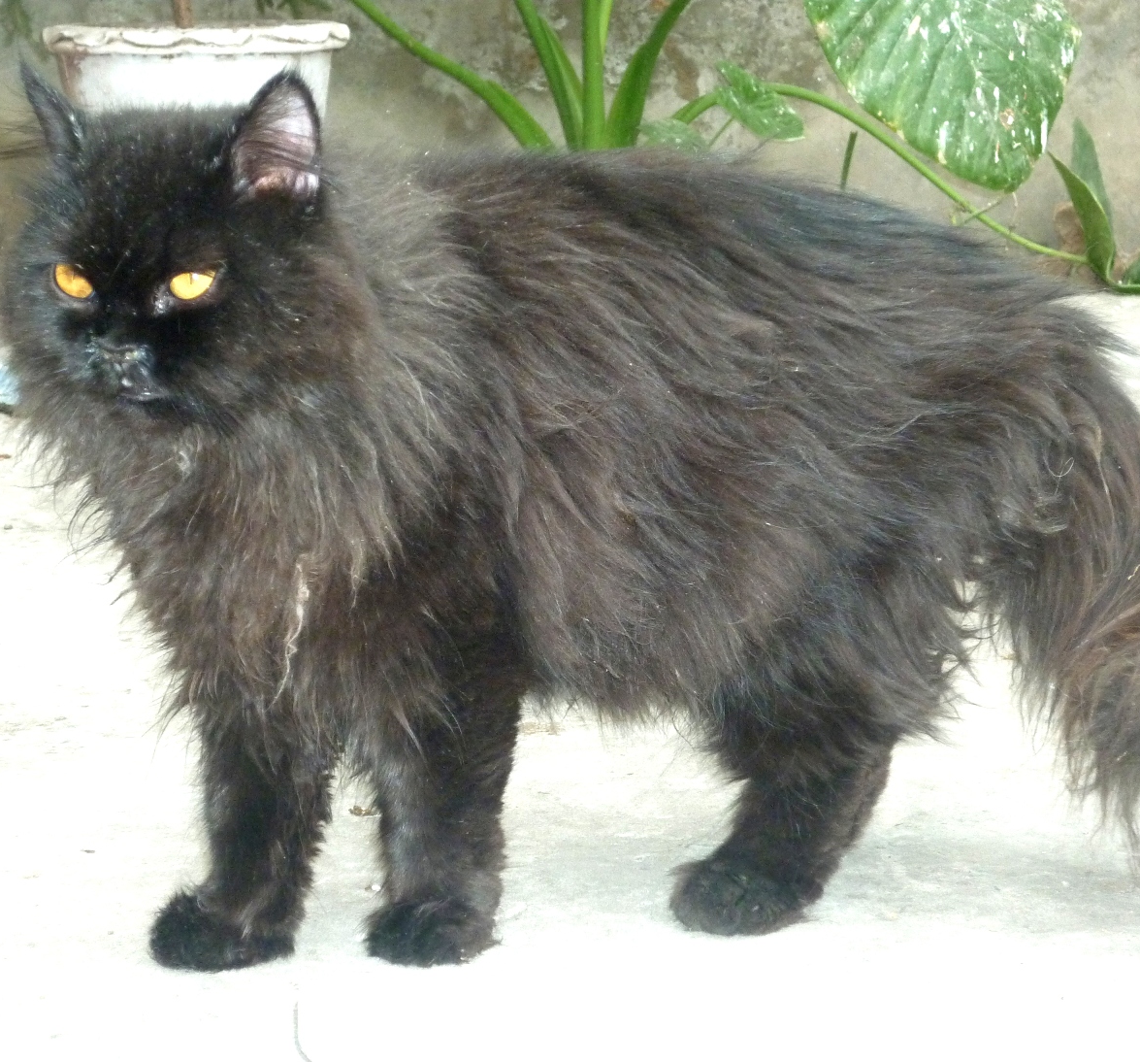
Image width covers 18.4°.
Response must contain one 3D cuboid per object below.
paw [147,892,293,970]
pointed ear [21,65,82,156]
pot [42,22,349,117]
[{"bbox_3d":[-0.131,0.145,1.324,0.053,0.027,0.042,-10,14,-43],"label":"paw"},{"bbox_3d":[-0.188,-0.152,1.275,0.018,0.036,0.030,-27,12,-27],"label":"pointed ear"},{"bbox_3d":[-0.345,-0.330,3.263,0.283,0.276,0.283,0,10,0],"label":"pot"}]

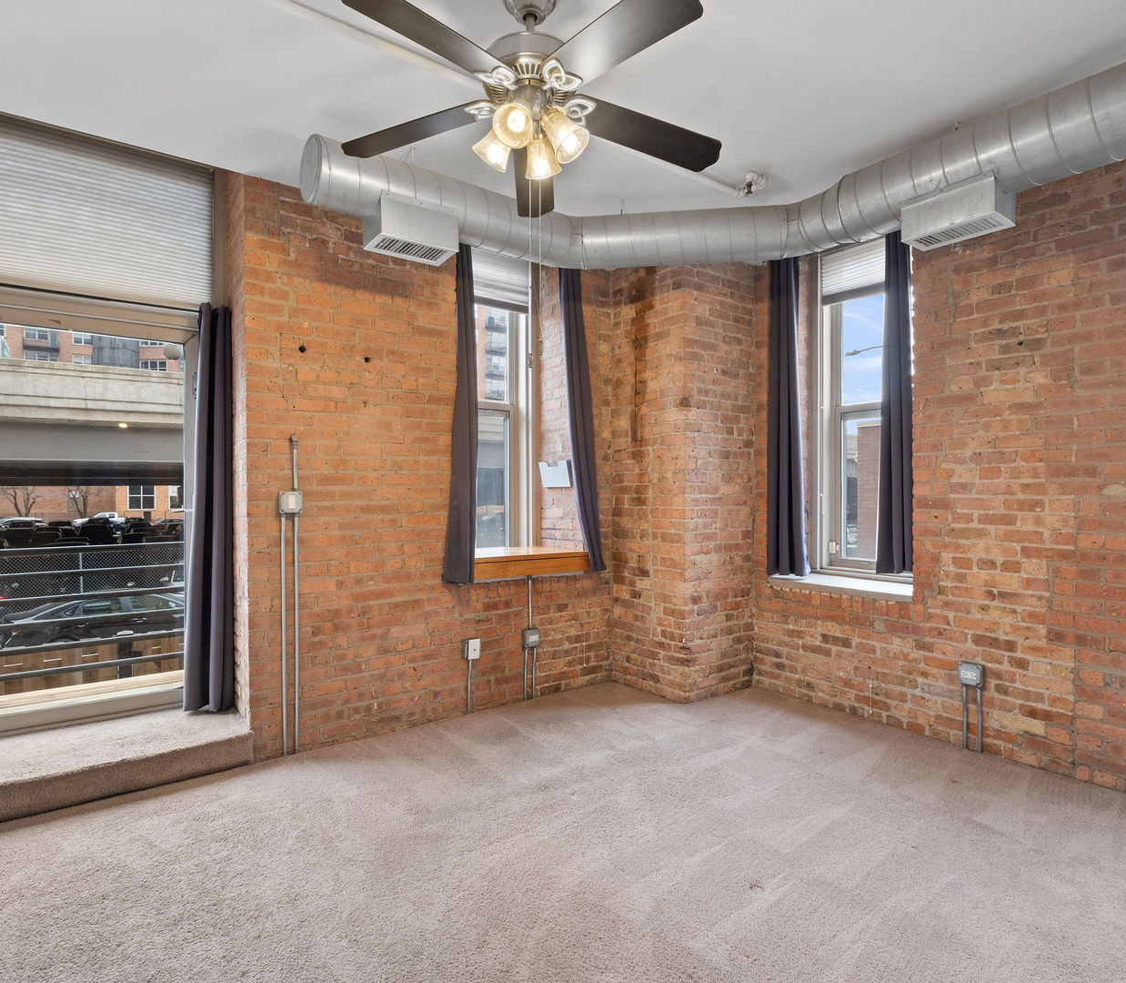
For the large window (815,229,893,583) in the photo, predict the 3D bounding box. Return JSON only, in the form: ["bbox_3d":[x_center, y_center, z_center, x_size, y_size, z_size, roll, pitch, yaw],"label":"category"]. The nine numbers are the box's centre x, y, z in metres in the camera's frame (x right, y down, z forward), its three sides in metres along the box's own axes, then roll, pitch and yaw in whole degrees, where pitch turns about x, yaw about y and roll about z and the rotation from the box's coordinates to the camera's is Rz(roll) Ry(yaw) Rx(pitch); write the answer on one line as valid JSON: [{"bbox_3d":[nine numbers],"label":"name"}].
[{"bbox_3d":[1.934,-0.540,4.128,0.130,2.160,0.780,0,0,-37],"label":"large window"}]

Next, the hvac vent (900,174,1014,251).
[{"bbox_3d":[1.582,-1.108,2.623,0.210,0.150,0.340,0,0,-37],"label":"hvac vent"}]

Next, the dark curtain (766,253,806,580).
[{"bbox_3d":[1.430,-0.495,4.146,0.130,2.050,0.260,0,0,-37],"label":"dark curtain"}]

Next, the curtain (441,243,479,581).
[{"bbox_3d":[-0.588,-0.468,3.799,0.230,1.985,0.140,0,0,-36],"label":"curtain"}]

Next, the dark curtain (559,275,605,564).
[{"bbox_3d":[0.135,-0.486,4.337,0.290,2.030,0.140,0,0,-36],"label":"dark curtain"}]

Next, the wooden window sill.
[{"bbox_3d":[-0.330,0.464,4.250,0.940,0.117,0.500,0,0,-36],"label":"wooden window sill"}]

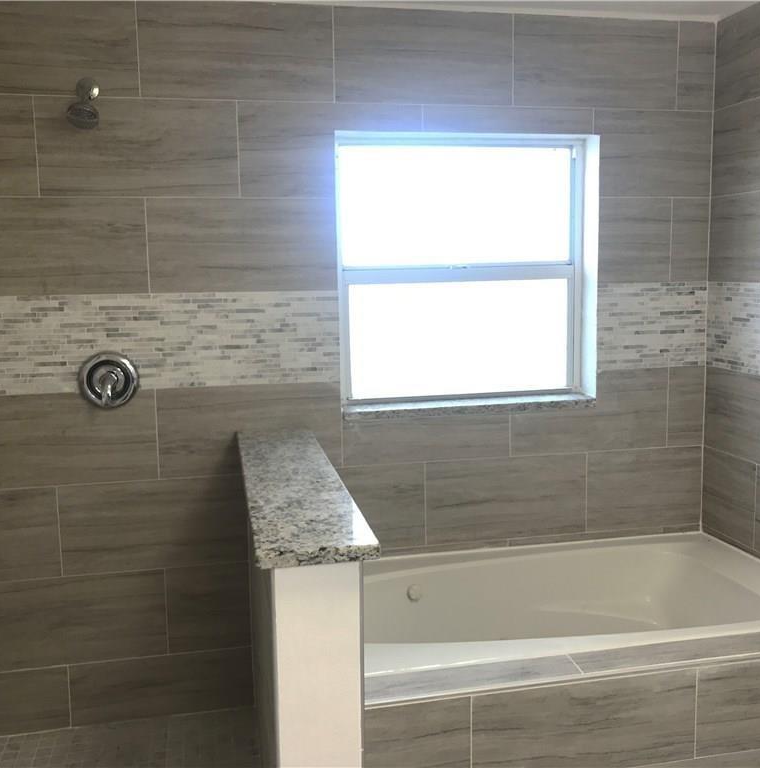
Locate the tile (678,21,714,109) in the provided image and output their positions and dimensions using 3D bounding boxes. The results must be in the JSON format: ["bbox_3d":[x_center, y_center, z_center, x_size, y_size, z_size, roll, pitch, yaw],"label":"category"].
[{"bbox_3d":[1.130,-1.129,2.962,0.145,0.302,0.010,-2,8,-11],"label":"tile"}]

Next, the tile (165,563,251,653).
[{"bbox_3d":[-0.587,0.766,2.844,0.277,0.302,0.010,-2,8,-11],"label":"tile"}]

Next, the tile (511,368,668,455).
[{"bbox_3d":[0.774,0.102,3.043,0.613,0.302,0.010,-2,8,-11],"label":"tile"}]

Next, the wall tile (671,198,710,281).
[{"bbox_3d":[1.138,-0.524,3.040,0.151,0.302,0.010,-2,8,-11],"label":"wall tile"}]

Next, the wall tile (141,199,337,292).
[{"bbox_3d":[-0.437,-0.449,2.674,0.599,0.297,0.010,-2,7,-11],"label":"wall tile"}]

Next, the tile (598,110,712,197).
[{"bbox_3d":[0.972,-0.812,2.948,0.459,0.301,0.012,-2,8,-12],"label":"tile"}]

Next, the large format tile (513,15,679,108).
[{"bbox_3d":[0.745,-1.097,2.841,0.605,0.297,0.010,-2,7,-11],"label":"large format tile"}]

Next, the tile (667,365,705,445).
[{"bbox_3d":[1.139,0.086,3.096,0.147,0.298,0.012,-2,8,-12],"label":"tile"}]

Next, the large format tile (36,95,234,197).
[{"bbox_3d":[-0.745,-0.734,2.576,0.602,0.298,0.010,-2,7,-11],"label":"large format tile"}]

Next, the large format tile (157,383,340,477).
[{"bbox_3d":[-0.432,0.155,2.799,0.613,0.302,0.010,-2,8,-11],"label":"large format tile"}]

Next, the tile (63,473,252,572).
[{"bbox_3d":[-0.732,0.461,2.722,0.601,0.295,0.010,-2,7,-11],"label":"tile"}]

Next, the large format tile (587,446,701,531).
[{"bbox_3d":[0.989,0.392,3.103,0.463,0.299,0.012,-2,8,-12],"label":"large format tile"}]

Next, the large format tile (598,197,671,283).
[{"bbox_3d":[0.907,-0.507,2.946,0.277,0.297,0.010,-2,7,-11],"label":"large format tile"}]

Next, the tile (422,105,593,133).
[{"bbox_3d":[0.439,-0.890,2.803,0.606,0.087,0.010,-2,7,-11],"label":"tile"}]

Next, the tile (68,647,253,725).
[{"bbox_3d":[-0.736,1.028,2.821,0.602,0.219,0.012,-2,8,-12],"label":"tile"}]

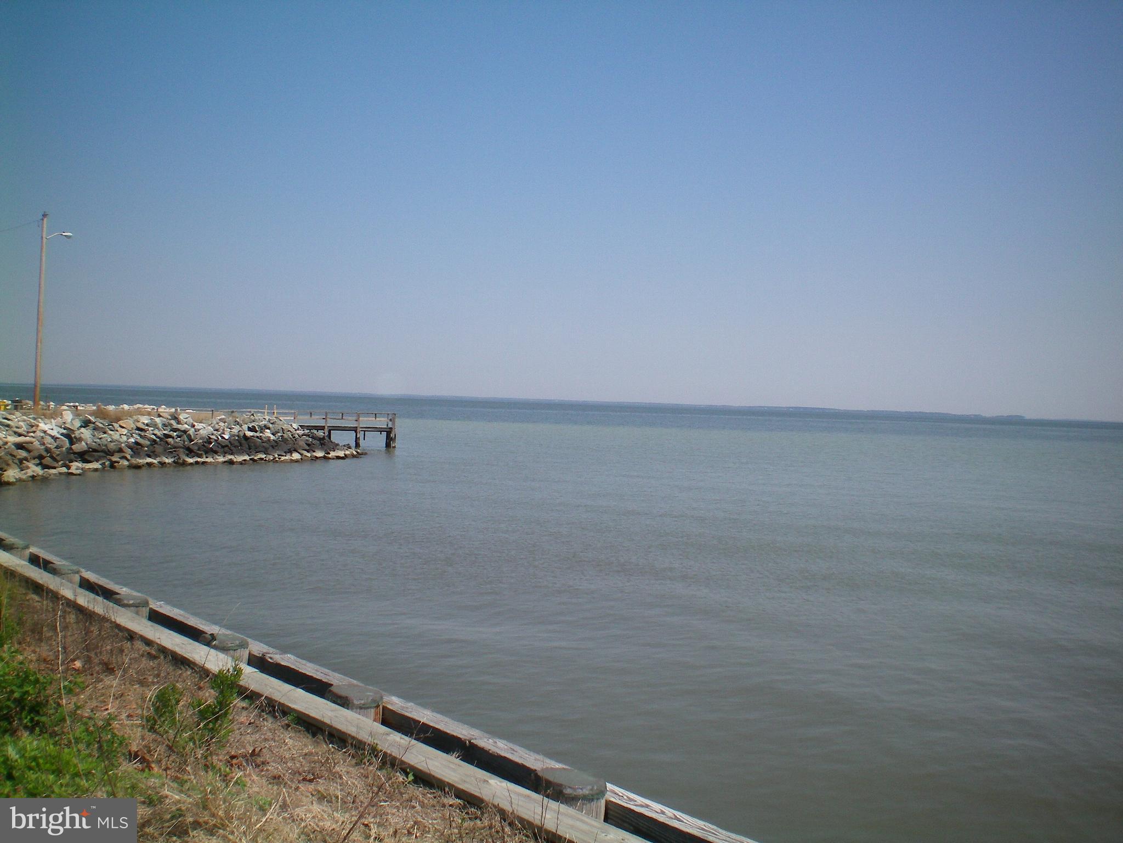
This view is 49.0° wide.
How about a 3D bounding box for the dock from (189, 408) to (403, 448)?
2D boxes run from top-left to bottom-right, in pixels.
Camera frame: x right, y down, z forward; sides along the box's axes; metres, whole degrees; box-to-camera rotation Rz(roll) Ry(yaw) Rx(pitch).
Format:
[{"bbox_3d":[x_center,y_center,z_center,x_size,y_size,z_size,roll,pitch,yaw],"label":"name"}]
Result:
[{"bbox_3d":[-18.600,0.436,85.100,14.000,2.450,2.500,2,1,-17],"label":"dock"}]

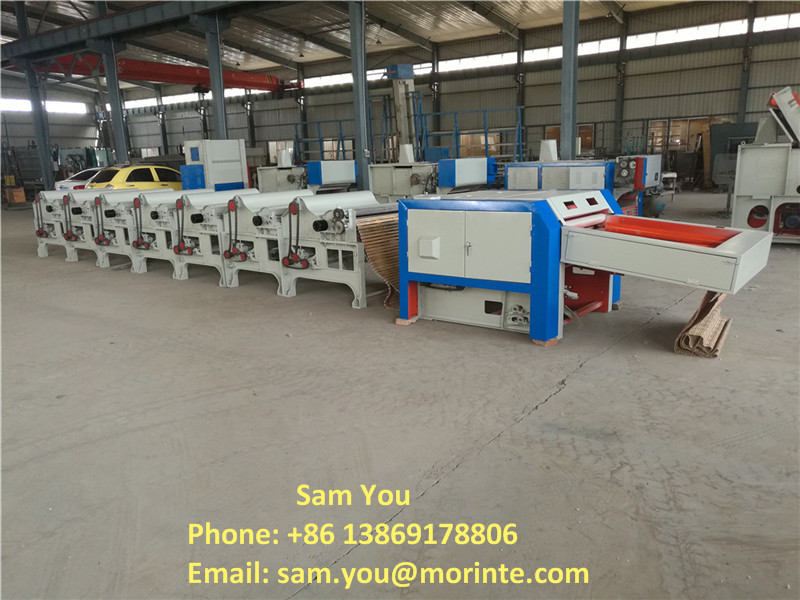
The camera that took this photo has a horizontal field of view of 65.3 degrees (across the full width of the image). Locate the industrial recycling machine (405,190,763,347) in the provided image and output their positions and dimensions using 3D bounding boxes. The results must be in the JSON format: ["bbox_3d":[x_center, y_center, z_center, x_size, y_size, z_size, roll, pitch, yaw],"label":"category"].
[{"bbox_3d":[1.591,-0.357,5.501,2.700,1.160,1.720,8,16,37],"label":"industrial recycling machine"}]

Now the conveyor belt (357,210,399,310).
[{"bbox_3d":[0.194,-0.469,6.669,0.780,0.940,1.060,8,16,37],"label":"conveyor belt"}]

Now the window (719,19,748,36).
[{"bbox_3d":[16.100,-13.125,30.130,1.360,0.680,0.100,8,16,36],"label":"window"}]

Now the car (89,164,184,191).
[{"bbox_3d":[-8.843,-4.000,22.168,1.620,1.470,3.560,8,16,37],"label":"car"}]

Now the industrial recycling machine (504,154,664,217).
[{"bbox_3d":[3.710,-2.248,13.022,2.400,1.380,2.060,8,16,37],"label":"industrial recycling machine"}]

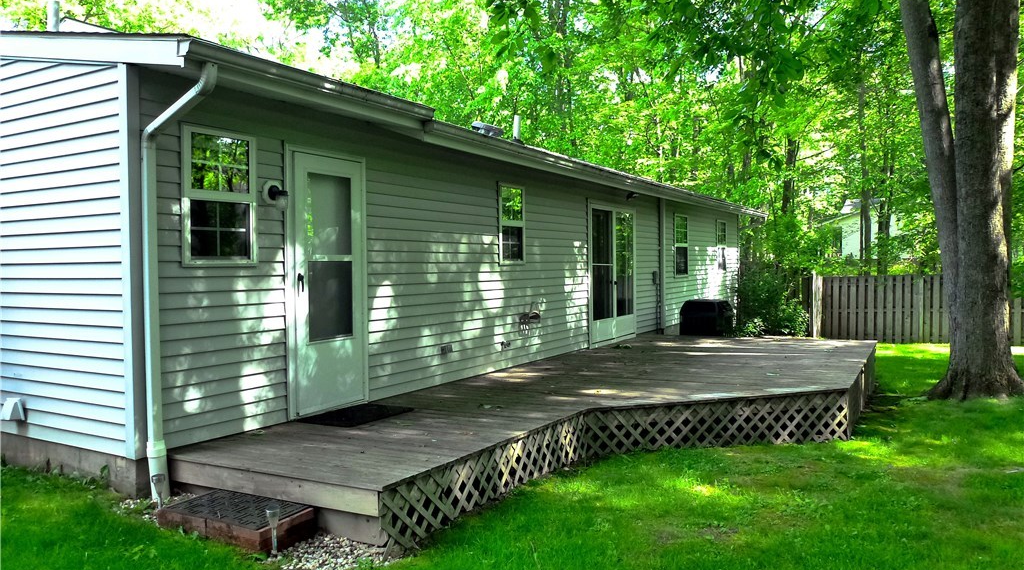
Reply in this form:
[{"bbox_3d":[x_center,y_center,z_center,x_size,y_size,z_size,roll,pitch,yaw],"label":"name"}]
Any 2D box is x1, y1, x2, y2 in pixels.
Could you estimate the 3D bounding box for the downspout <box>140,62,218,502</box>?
[{"bbox_3d":[-1.943,0.036,4.235,0.710,2.650,0.110,0,2,30],"label":"downspout"}]

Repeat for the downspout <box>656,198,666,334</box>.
[{"bbox_3d":[2.691,-0.356,12.714,0.090,2.460,0.090,0,2,30],"label":"downspout"}]

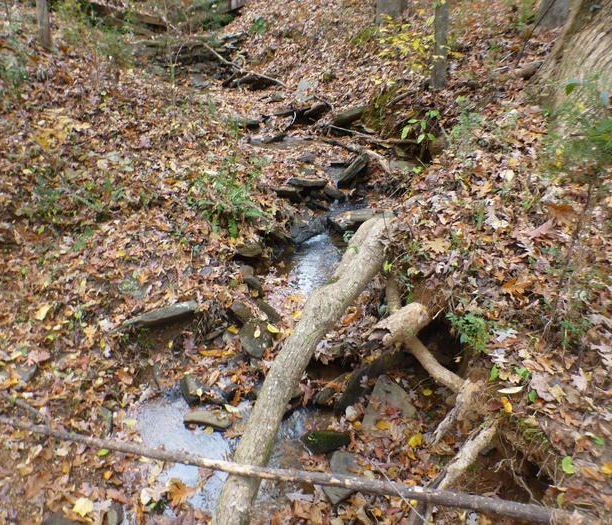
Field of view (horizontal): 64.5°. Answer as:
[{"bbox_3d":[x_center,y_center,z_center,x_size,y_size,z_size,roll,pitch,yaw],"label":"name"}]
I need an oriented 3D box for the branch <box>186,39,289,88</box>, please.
[{"bbox_3d":[-0.980,-2.759,6.700,1.931,0.120,0.200,33,33,24],"label":"branch"}]

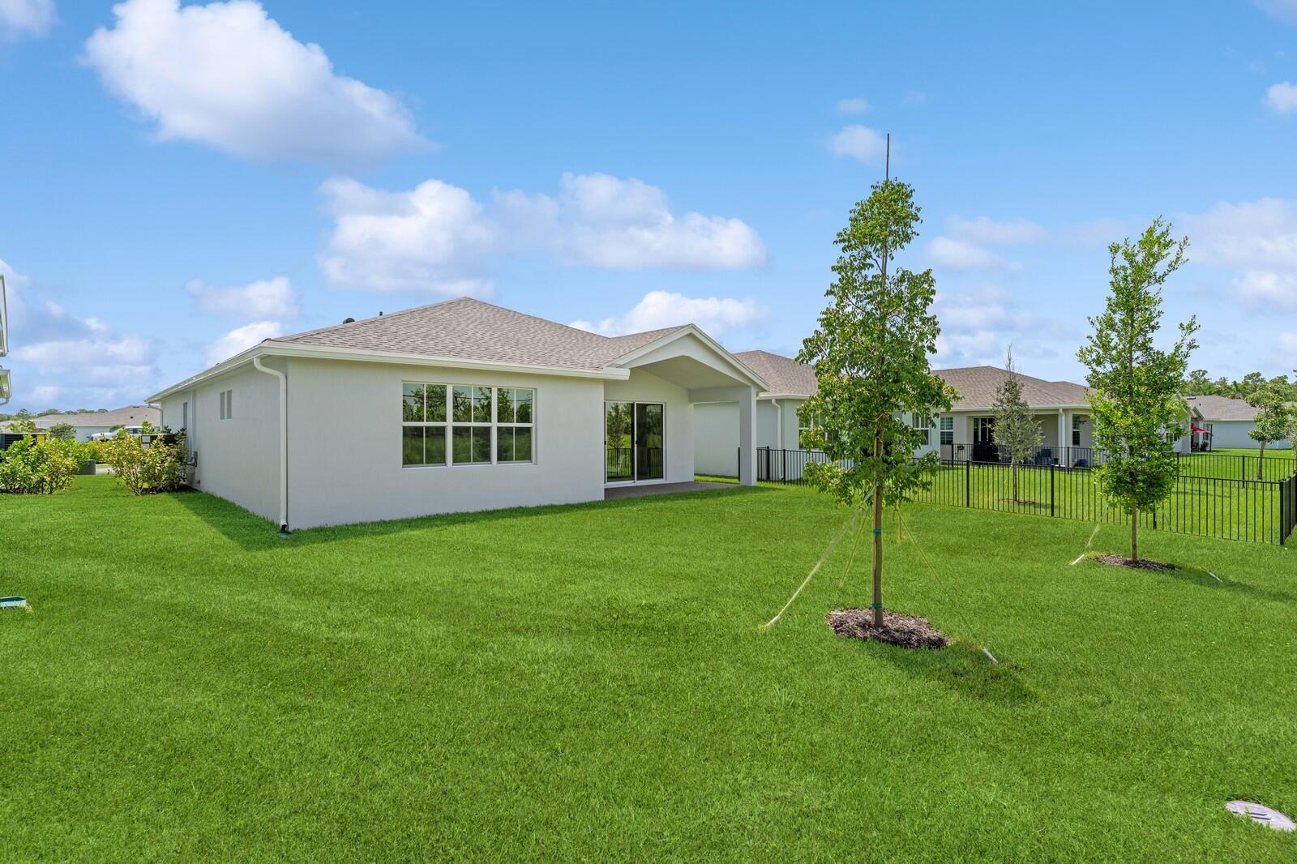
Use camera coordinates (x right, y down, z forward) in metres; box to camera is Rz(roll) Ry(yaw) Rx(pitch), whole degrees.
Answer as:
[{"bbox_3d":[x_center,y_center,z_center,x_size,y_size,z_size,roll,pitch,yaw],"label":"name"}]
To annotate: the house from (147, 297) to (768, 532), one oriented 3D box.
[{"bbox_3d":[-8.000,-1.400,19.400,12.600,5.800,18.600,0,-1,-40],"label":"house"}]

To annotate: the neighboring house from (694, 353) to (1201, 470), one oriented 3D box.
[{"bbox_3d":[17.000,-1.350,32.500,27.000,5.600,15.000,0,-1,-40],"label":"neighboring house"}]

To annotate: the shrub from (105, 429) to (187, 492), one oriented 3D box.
[{"bbox_3d":[-13.500,0.830,15.600,1.900,1.700,1.600,0,-1,-40],"label":"shrub"}]

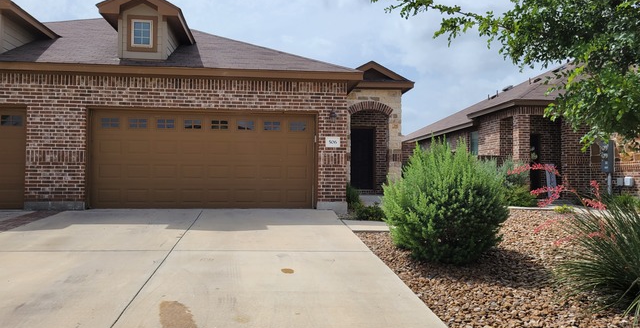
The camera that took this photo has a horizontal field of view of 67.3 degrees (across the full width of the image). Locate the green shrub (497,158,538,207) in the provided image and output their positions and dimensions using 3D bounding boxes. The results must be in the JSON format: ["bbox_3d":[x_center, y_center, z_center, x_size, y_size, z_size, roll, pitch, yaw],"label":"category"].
[{"bbox_3d":[5.930,0.540,14.400,1.350,1.410,1.250,0,-2,0],"label":"green shrub"}]

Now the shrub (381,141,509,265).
[{"bbox_3d":[1.855,0.480,7.100,1.850,1.670,1.750,0,-2,0],"label":"shrub"}]

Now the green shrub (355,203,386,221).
[{"bbox_3d":[1.090,0.970,9.950,0.740,0.370,0.650,0,-2,0],"label":"green shrub"}]

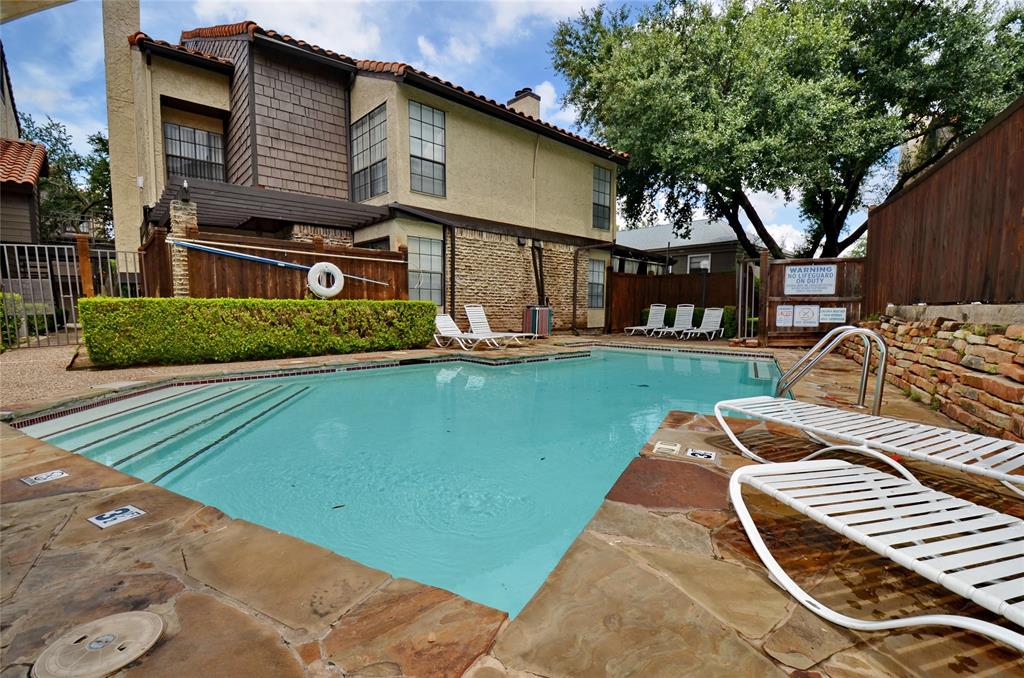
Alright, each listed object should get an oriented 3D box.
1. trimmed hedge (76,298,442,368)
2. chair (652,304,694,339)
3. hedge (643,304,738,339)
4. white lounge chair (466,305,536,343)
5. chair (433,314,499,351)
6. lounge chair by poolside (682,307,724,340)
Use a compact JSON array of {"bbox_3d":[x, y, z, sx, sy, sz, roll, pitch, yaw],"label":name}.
[{"bbox_3d":[-4.210,-0.233,8.232,5.741,1.050,0.750,-3,5,-37],"label":"trimmed hedge"},{"bbox_3d":[4.889,-0.521,12.755,0.610,0.977,1.754,4,6,43],"label":"chair"},{"bbox_3d":[5.957,-0.605,14.257,3.182,0.930,0.660,4,6,45],"label":"hedge"},{"bbox_3d":[-0.333,-0.308,9.983,0.610,0.950,1.779,-4,6,-42],"label":"white lounge chair"},{"bbox_3d":[-1.090,-0.166,9.576,0.610,0.723,2.033,-4,6,-42],"label":"chair"},{"bbox_3d":[5.570,-0.434,12.312,0.610,0.868,1.899,4,6,43],"label":"lounge chair by poolside"}]

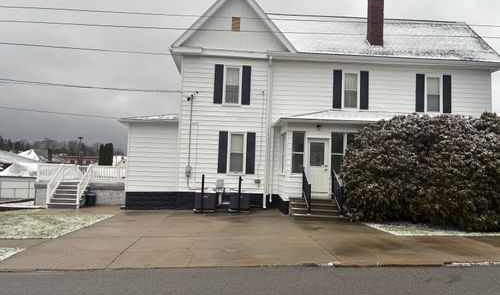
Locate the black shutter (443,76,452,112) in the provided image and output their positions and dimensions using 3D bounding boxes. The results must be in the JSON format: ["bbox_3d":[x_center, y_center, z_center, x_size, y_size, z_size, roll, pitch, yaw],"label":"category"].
[{"bbox_3d":[8.782,-2.353,16.656,0.384,1.688,0.050,2,-2,-3],"label":"black shutter"}]

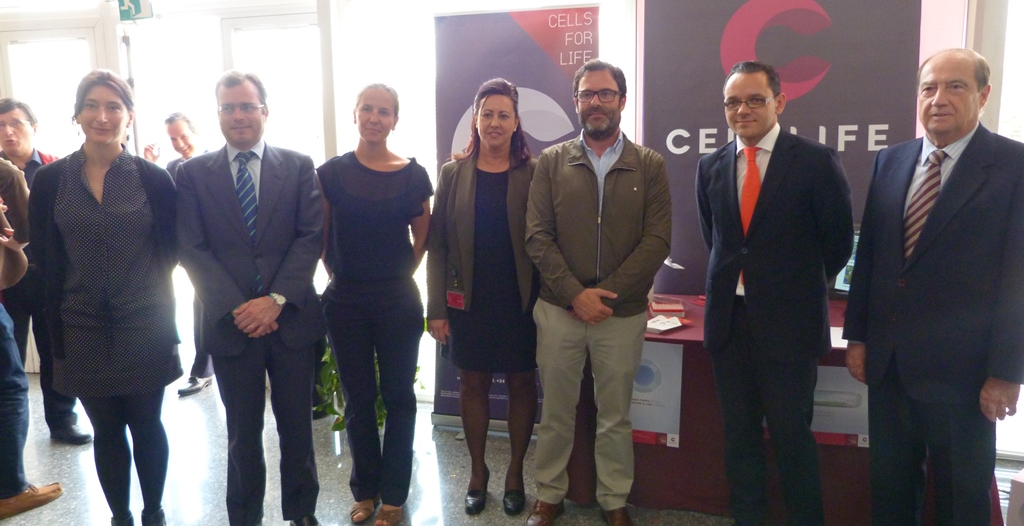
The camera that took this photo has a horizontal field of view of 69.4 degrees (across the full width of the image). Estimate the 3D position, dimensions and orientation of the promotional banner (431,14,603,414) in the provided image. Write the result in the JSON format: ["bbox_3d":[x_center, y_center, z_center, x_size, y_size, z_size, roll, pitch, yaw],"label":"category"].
[{"bbox_3d":[0.031,-0.176,3.771,0.853,2.149,0.160,1,7,16],"label":"promotional banner"}]

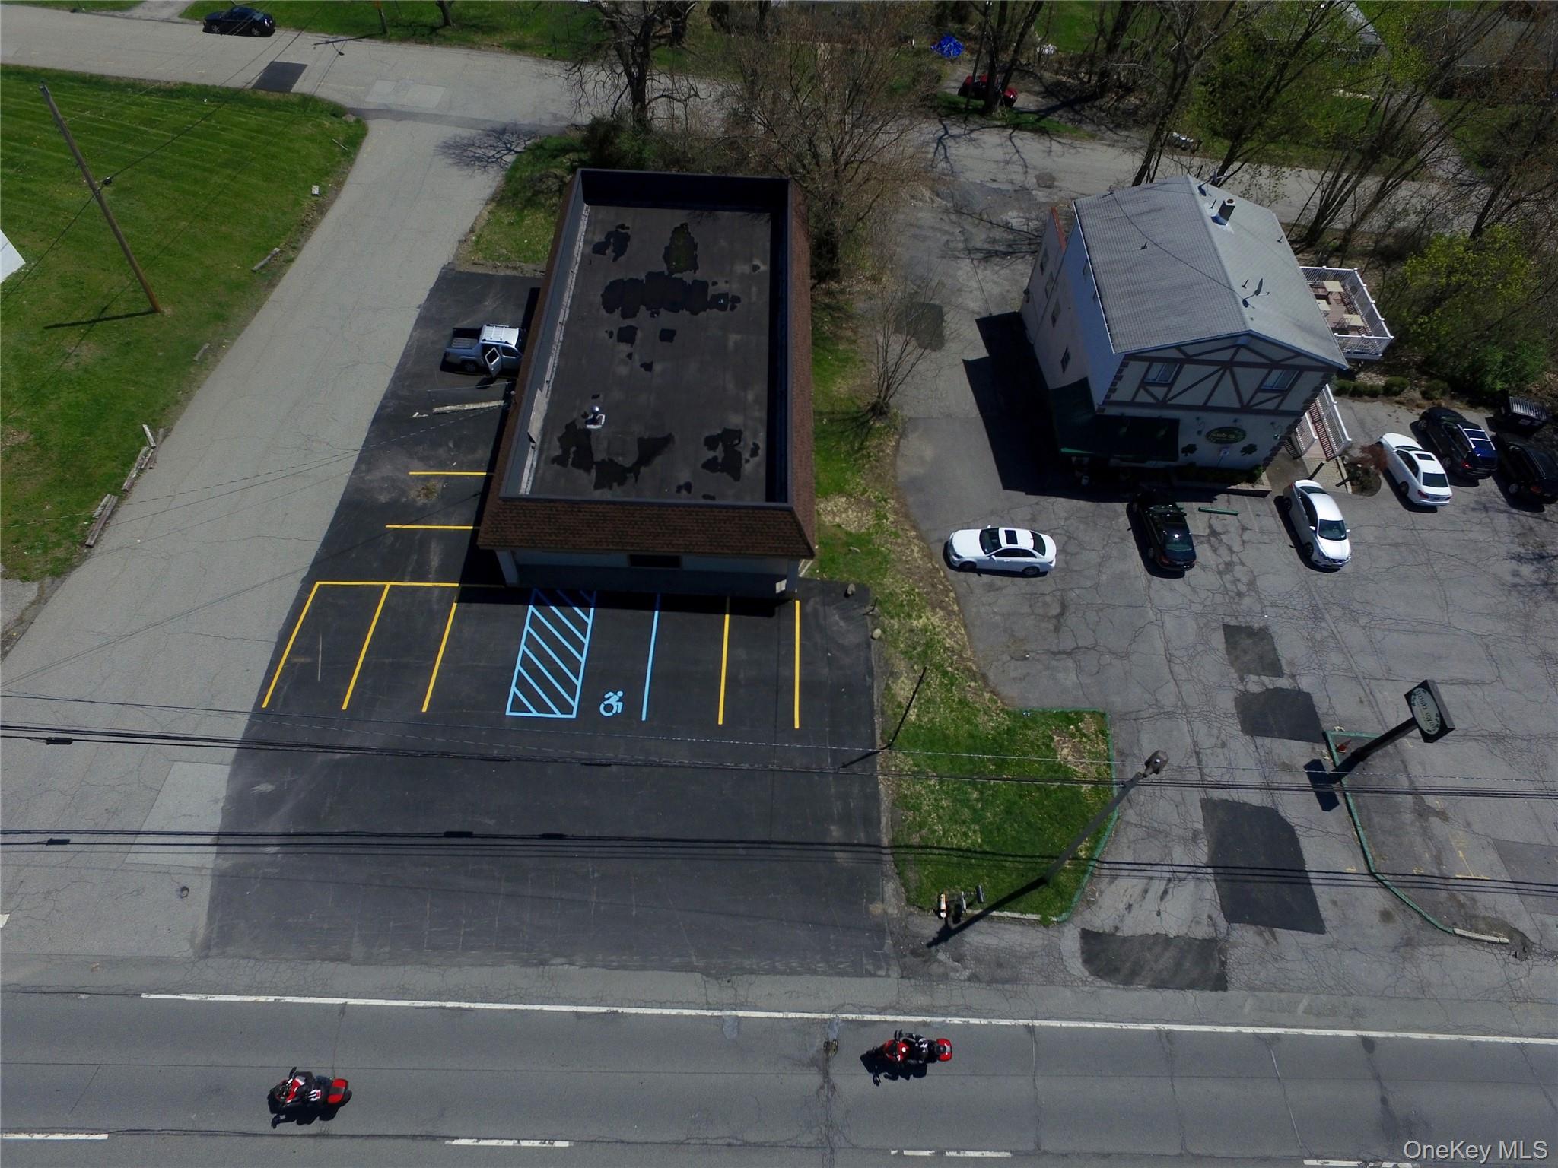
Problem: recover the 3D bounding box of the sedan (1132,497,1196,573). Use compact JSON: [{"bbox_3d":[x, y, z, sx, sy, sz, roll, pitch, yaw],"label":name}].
[{"bbox_3d":[17.147,-2.551,39.843,1.820,1.450,4.650,1,54,-3],"label":"sedan"}]

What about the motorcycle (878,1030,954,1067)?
[{"bbox_3d":[3.882,13.547,25.968,2.100,1.400,0.850,3,54,-2],"label":"motorcycle"}]

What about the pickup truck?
[{"bbox_3d":[-13.468,-11.458,43.793,5.150,1.780,1.950,2,54,-3],"label":"pickup truck"}]

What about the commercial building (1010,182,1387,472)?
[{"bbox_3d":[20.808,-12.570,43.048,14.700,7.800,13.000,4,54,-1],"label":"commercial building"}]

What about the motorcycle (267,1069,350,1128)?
[{"bbox_3d":[-12.754,13.952,24.338,2.100,1.400,0.850,3,54,-2],"label":"motorcycle"}]

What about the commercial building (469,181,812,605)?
[{"bbox_3d":[-4.864,-10.343,41.031,12.534,4.800,23.866,2,54,-3],"label":"commercial building"}]

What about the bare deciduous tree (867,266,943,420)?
[{"bbox_3d":[5.496,-10.299,40.661,3.300,7.200,3.200,6,54,0],"label":"bare deciduous tree"}]

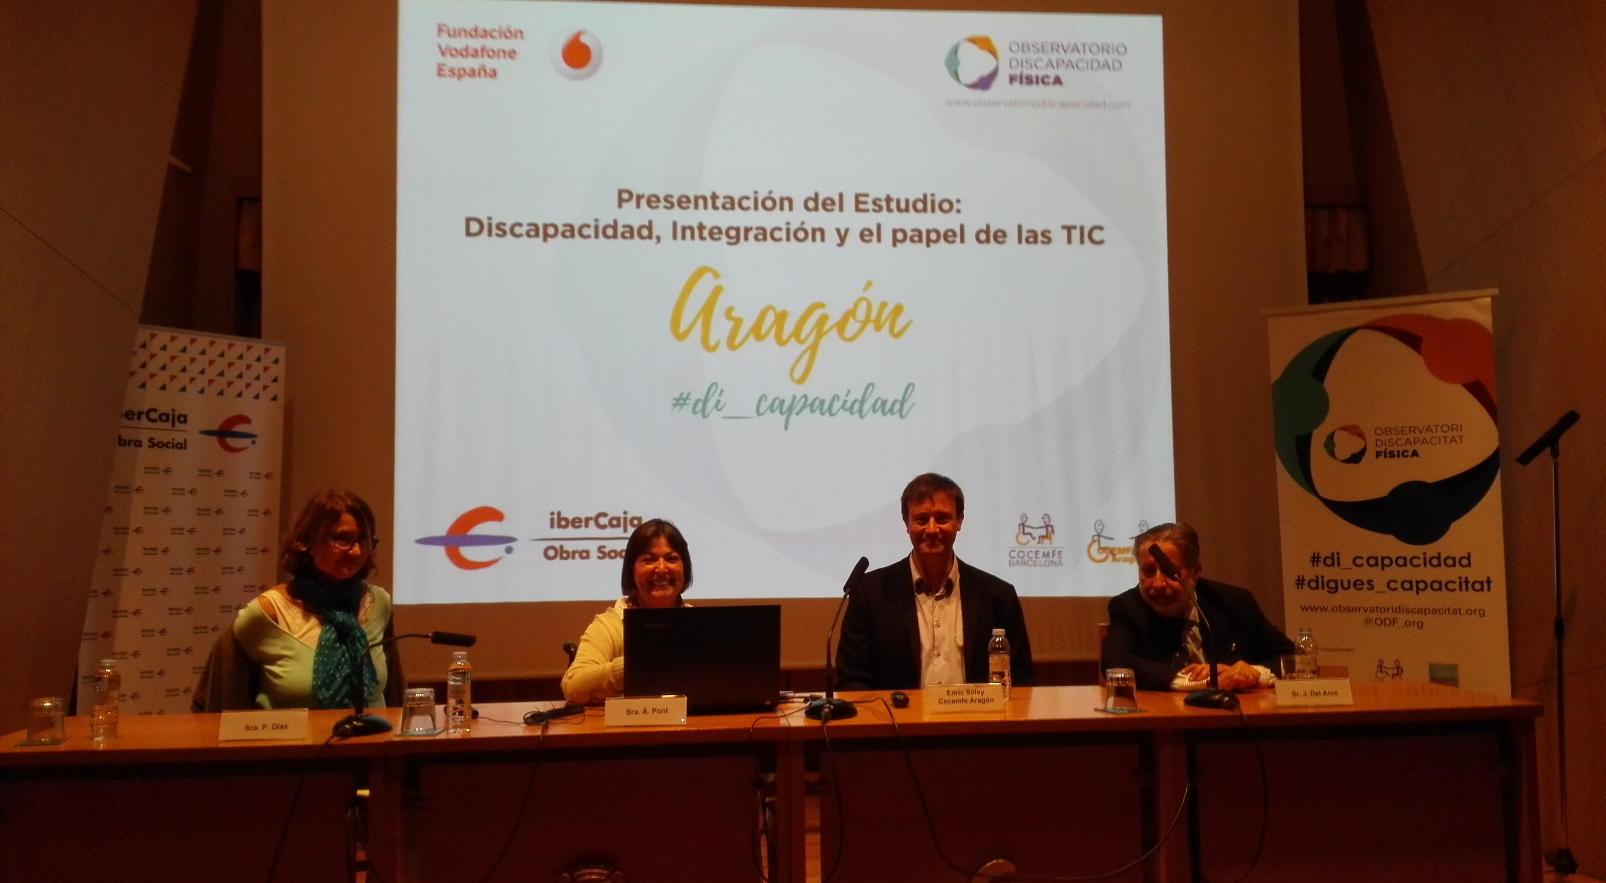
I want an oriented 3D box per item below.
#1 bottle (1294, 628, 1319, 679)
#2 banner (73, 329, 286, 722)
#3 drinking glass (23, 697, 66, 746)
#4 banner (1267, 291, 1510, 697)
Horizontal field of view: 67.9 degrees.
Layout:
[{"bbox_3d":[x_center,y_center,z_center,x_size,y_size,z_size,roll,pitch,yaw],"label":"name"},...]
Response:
[{"bbox_3d":[1.369,0.599,3.236,0.062,0.190,0.062,0,-5,-8],"label":"bottle"},{"bbox_3d":[-2.551,0.548,4.923,0.170,2.070,0.860,-3,-6,32],"label":"banner"},{"bbox_3d":[-1.822,0.675,2.872,0.079,0.094,0.079,-1,-3,0],"label":"drinking glass"},{"bbox_3d":[2.478,0.451,5.042,0.870,2.077,0.200,-3,-3,31],"label":"banner"}]

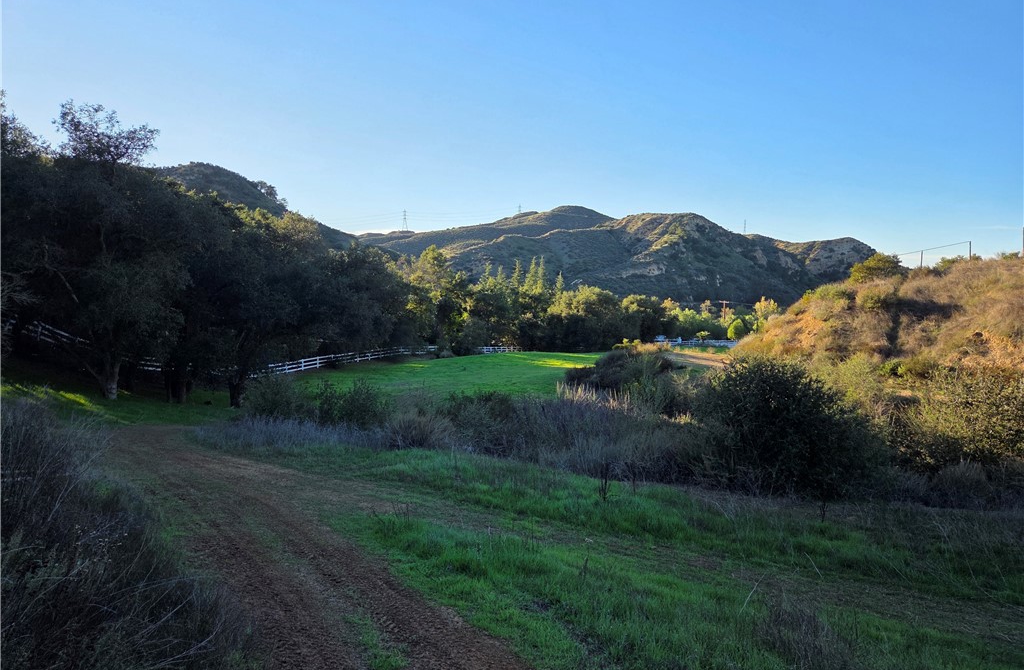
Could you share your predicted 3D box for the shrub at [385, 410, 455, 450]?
[{"bbox_3d":[-2.110,2.160,15.500,1.580,0.950,1.400,0,0,0],"label":"shrub"}]

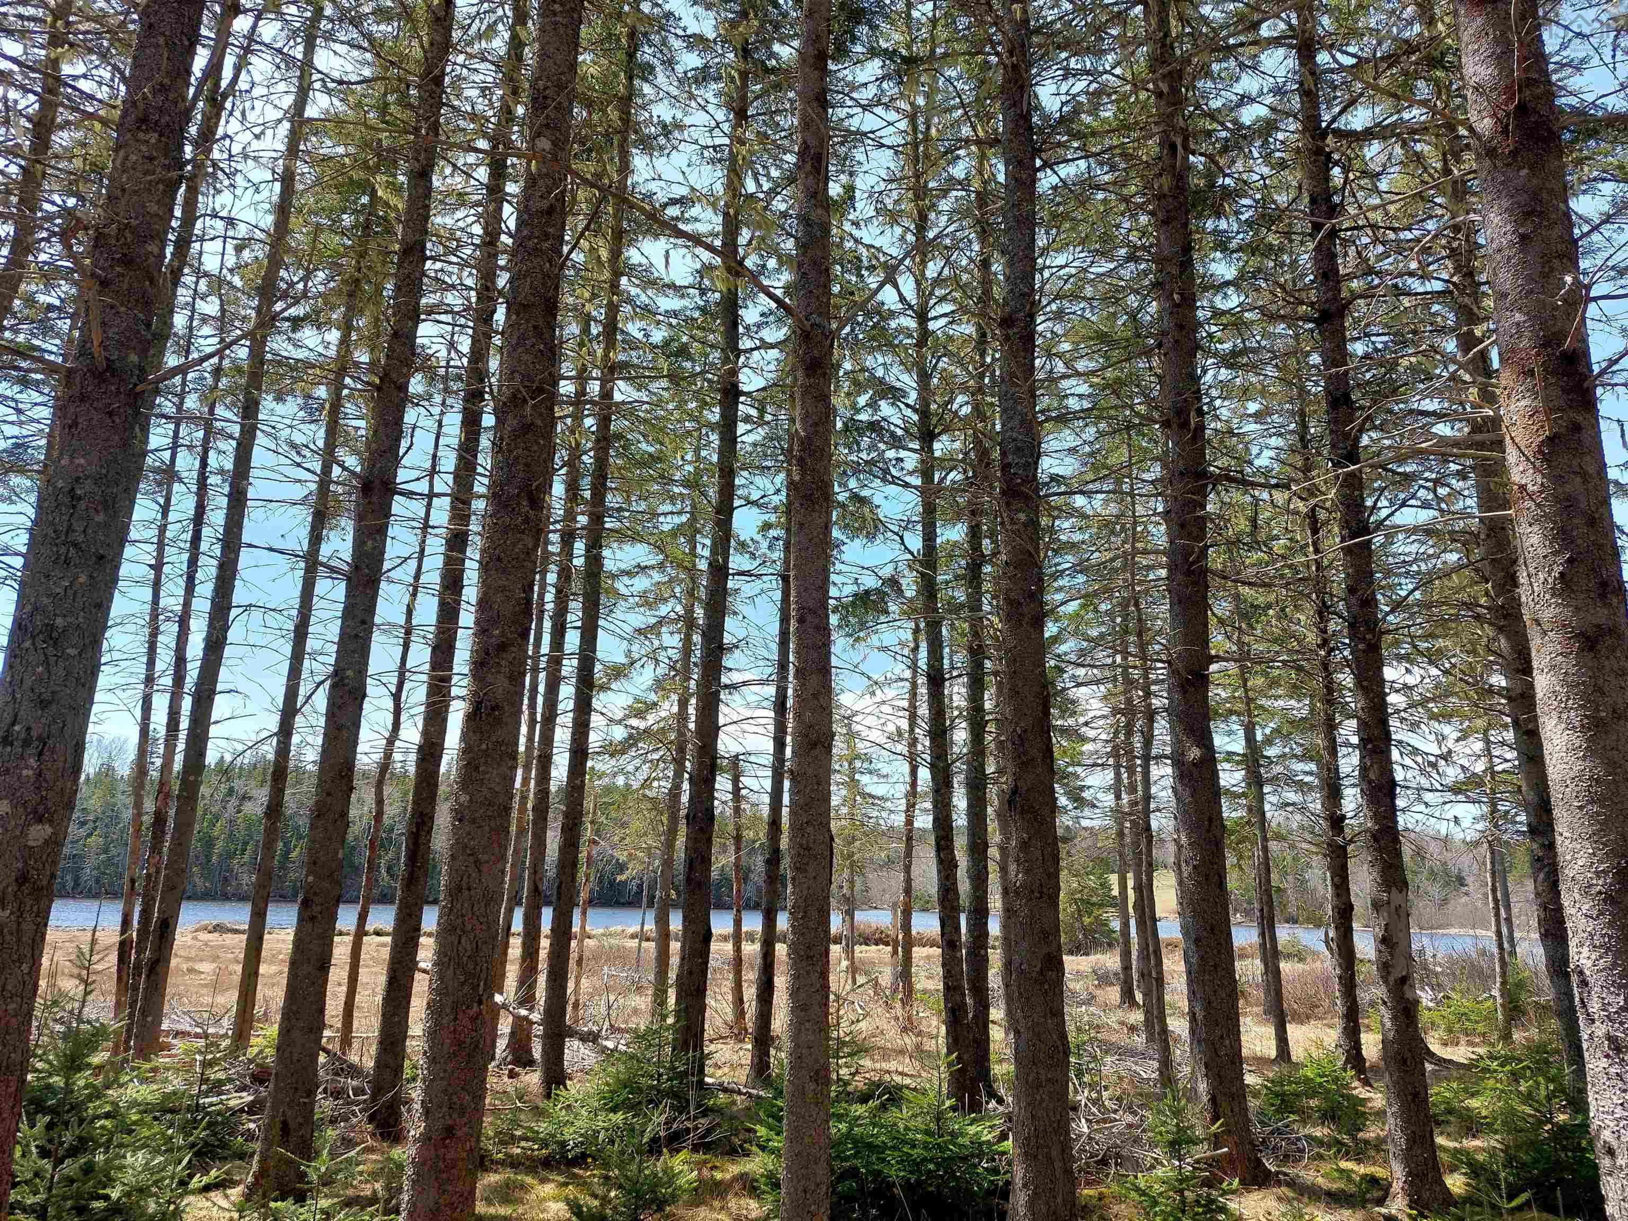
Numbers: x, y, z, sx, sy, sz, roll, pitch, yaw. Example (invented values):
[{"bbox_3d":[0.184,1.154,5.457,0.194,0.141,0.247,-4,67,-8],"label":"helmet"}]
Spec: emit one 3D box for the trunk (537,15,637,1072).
[{"bbox_3d":[-2.086,-1.223,10.872,0.230,10.850,0.230,4,-14,-11],"label":"trunk"}]

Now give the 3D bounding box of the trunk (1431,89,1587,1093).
[{"bbox_3d":[7.108,-0.807,11.696,0.260,10.730,0.260,-8,-17,31],"label":"trunk"}]

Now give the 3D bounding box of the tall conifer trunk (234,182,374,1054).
[{"bbox_3d":[-5.630,-0.427,12.660,0.210,10.040,0.210,8,-16,-24],"label":"tall conifer trunk"}]

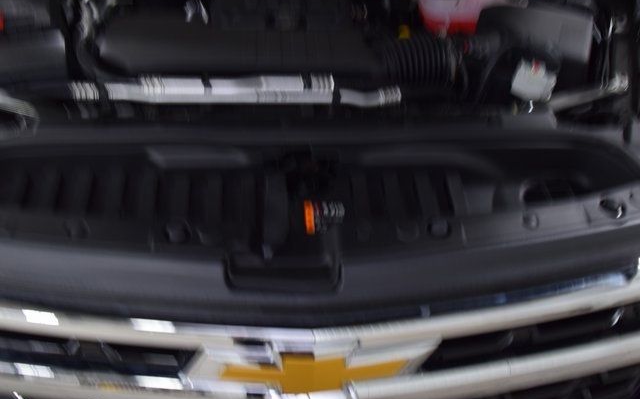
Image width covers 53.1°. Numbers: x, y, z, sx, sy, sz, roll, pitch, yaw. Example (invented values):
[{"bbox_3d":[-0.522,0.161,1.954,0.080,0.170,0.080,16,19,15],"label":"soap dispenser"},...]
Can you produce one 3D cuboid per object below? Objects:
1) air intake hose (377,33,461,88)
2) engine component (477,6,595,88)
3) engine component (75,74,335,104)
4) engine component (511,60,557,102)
[{"bbox_3d":[0.178,-0.252,1.160,0.138,0.088,0.092,0,36,0],"label":"air intake hose"},{"bbox_3d":[0.419,-0.299,1.250,0.205,0.110,0.155,0,36,0],"label":"engine component"},{"bbox_3d":[-0.195,-0.184,1.070,0.435,0.036,0.042,0,36,0],"label":"engine component"},{"bbox_3d":[0.374,-0.206,1.120,0.070,0.060,0.050,0,36,0],"label":"engine component"}]

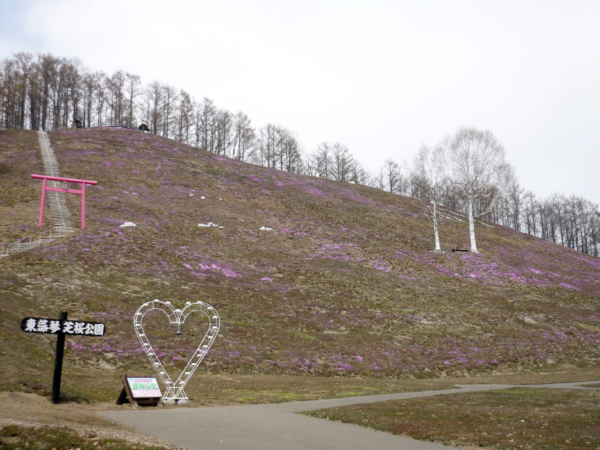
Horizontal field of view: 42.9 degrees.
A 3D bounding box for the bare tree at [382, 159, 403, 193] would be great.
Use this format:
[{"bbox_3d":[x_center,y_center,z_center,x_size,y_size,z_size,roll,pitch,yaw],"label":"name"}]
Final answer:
[{"bbox_3d":[19.240,-9.740,158.670,4.160,8.560,4.160,0,-12,0],"label":"bare tree"}]

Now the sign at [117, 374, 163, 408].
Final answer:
[{"bbox_3d":[-4.524,4.665,21.500,1.000,0.880,0.720,11,-17,-41],"label":"sign"}]

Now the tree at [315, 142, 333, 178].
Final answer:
[{"bbox_3d":[4.890,-12.870,158.720,3.750,9.030,3.750,0,-12,0],"label":"tree"}]

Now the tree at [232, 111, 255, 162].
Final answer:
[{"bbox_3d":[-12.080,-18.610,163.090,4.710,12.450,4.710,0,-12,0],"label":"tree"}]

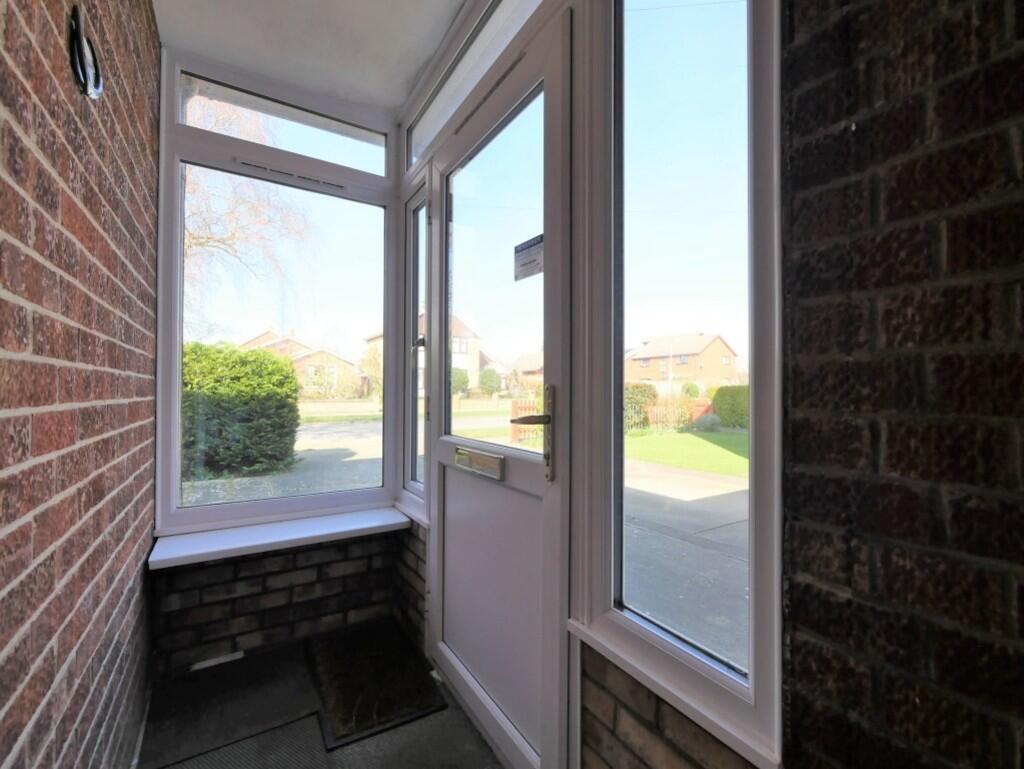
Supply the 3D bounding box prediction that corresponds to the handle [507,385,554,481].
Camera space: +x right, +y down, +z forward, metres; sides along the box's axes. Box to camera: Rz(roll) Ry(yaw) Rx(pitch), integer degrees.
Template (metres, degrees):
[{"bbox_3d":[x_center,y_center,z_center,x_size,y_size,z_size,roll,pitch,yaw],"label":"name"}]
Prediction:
[{"bbox_3d":[0.047,0.118,1.052,0.056,0.236,0.122,1,-1,-34],"label":"handle"}]

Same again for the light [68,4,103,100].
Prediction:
[{"bbox_3d":[-0.789,-0.618,0.779,0.035,0.152,0.120,1,-1,-34],"label":"light"}]

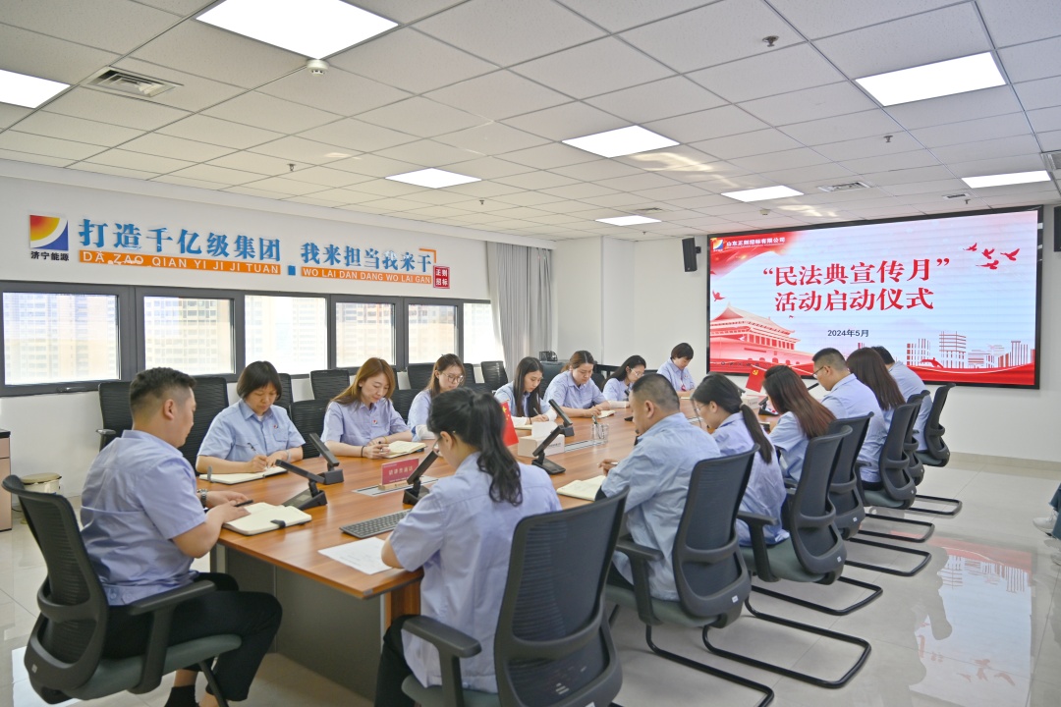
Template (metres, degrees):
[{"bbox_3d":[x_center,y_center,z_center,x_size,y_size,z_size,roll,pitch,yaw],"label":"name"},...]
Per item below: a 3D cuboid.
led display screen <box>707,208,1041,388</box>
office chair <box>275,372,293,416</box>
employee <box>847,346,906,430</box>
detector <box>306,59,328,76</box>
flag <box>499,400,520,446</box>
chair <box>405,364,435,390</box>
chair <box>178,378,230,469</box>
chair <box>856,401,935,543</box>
[{"bbox_3d":[3.742,-0.601,8.225,3.580,1.810,0.100,2,3,40],"label":"led display screen"},{"bbox_3d":[-2.307,0.703,6.535,0.620,0.990,0.600,2,3,40],"label":"office chair"},{"bbox_3d":[2.406,0.599,5.178,0.700,1.290,0.480,2,3,40],"label":"employee"},{"bbox_3d":[-0.968,-1.304,3.203,0.104,0.050,0.104,0,2,0],"label":"detector"},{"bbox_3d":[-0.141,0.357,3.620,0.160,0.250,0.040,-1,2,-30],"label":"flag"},{"bbox_3d":[-1.022,0.646,8.479,0.620,0.980,0.600,2,3,40],"label":"chair"},{"bbox_3d":[-2.832,0.723,6.324,0.620,0.980,0.610,2,3,40],"label":"chair"},{"bbox_3d":[2.150,0.793,4.479,0.620,0.980,0.600,2,3,40],"label":"chair"}]

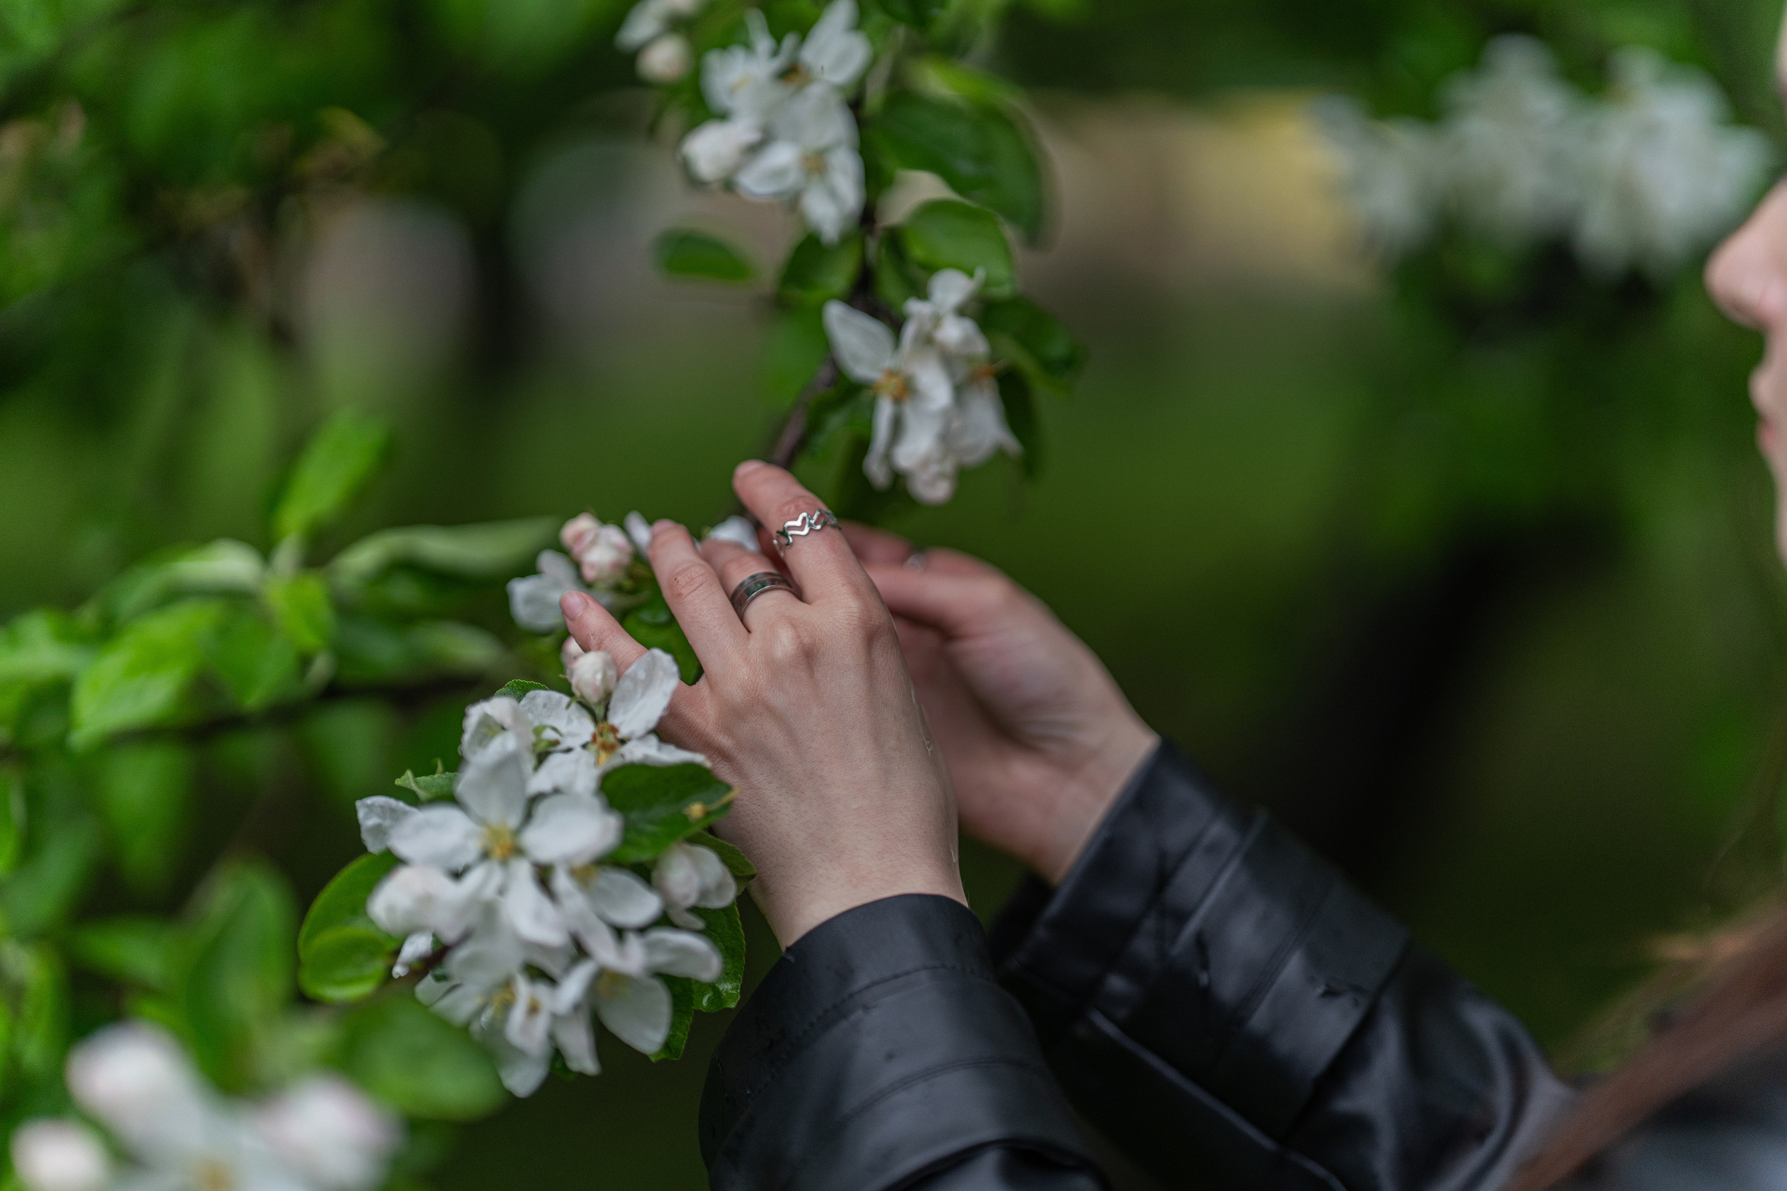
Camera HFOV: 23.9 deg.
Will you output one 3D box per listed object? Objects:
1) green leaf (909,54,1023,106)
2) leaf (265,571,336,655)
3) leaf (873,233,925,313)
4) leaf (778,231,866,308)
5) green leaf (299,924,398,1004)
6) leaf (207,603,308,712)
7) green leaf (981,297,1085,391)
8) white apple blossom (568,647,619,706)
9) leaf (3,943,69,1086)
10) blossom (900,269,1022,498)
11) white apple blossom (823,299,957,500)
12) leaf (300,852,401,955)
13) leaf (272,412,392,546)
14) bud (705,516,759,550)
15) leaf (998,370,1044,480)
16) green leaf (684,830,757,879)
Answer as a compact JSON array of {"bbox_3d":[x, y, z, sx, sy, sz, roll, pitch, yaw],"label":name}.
[{"bbox_3d":[0.023,-0.158,1.300,0.040,0.012,0.024,15,30,8],"label":"green leaf"},{"bbox_3d":[-0.187,0.005,1.330,0.021,0.031,0.009,-22,-19,-25],"label":"leaf"},{"bbox_3d":[0.002,-0.098,1.280,0.018,0.023,0.014,2,6,17],"label":"leaf"},{"bbox_3d":[-0.020,-0.091,1.170,0.024,0.021,0.015,0,5,0],"label":"leaf"},{"bbox_3d":[-0.140,0.094,1.080,0.025,0.020,0.015,0,5,0],"label":"green leaf"},{"bbox_3d":[-0.197,0.019,1.300,0.031,0.034,0.015,0,6,0],"label":"leaf"},{"bbox_3d":[0.043,-0.077,1.285,0.032,0.029,0.018,-1,6,-11],"label":"green leaf"},{"bbox_3d":[-0.083,0.022,1.160,0.014,0.017,0.014,-5,6,0],"label":"white apple blossom"},{"bbox_3d":[-0.236,0.115,1.160,0.018,0.040,0.018,0,5,0],"label":"leaf"},{"bbox_3d":[0.018,-0.059,1.175,0.035,0.064,0.035,0,5,0],"label":"blossom"},{"bbox_3d":[-0.001,-0.059,1.270,0.040,0.060,0.038,2,6,14],"label":"white apple blossom"},{"bbox_3d":[-0.140,0.080,1.090,0.027,0.027,0.016,0,5,0],"label":"leaf"},{"bbox_3d":[-0.184,-0.039,1.380,0.025,0.054,0.012,34,-2,35],"label":"leaf"},{"bbox_3d":[-0.044,-0.016,1.150,0.015,0.012,0.012,0,5,0],"label":"bud"},{"bbox_3d":[0.039,-0.052,1.285,0.017,0.034,0.018,-1,6,-11],"label":"leaf"},{"bbox_3d":[-0.046,0.067,1.090,0.019,0.014,0.014,0,5,0],"label":"green leaf"}]

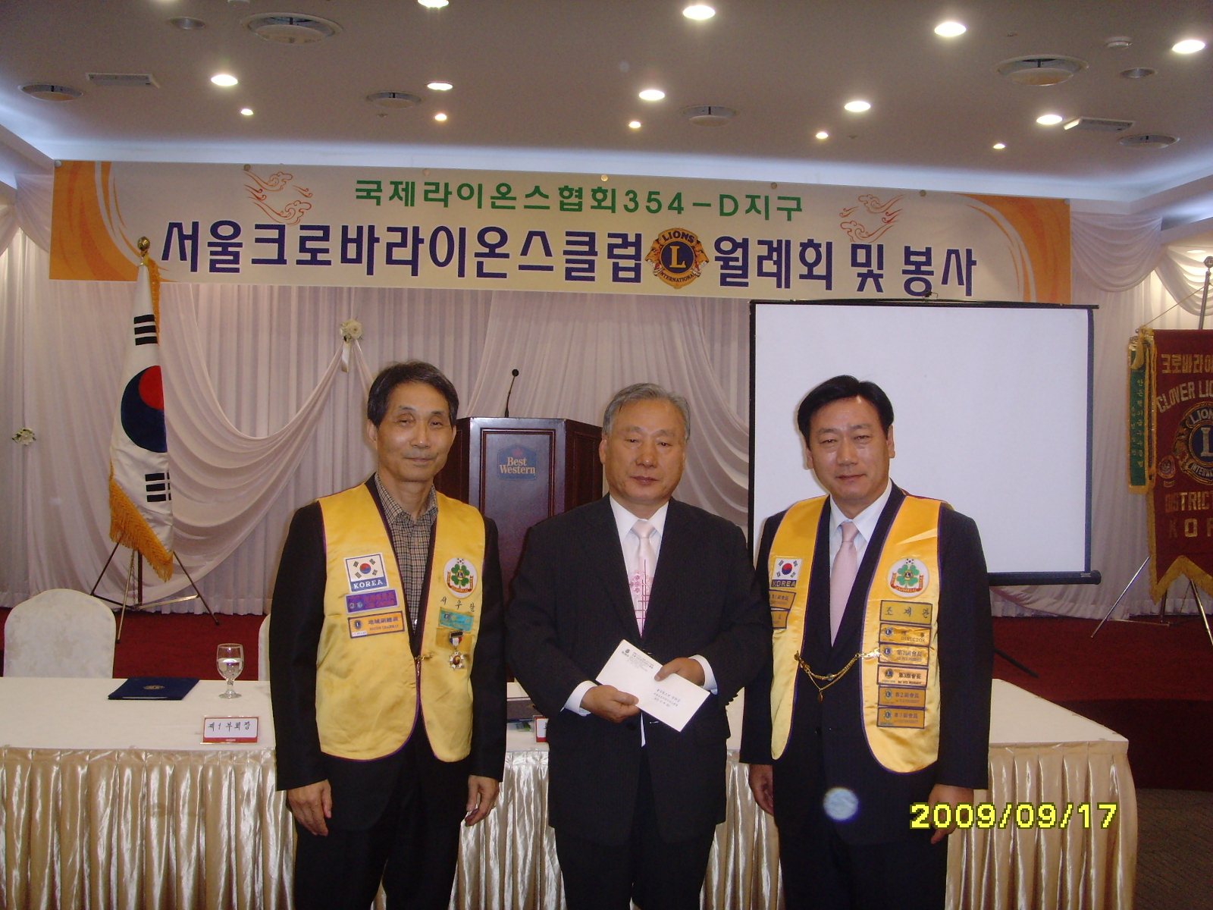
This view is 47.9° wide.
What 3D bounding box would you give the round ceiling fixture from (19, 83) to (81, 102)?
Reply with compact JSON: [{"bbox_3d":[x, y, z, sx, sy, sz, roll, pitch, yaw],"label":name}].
[{"bbox_3d":[-2.905,-1.899,7.150,0.310,0.040,0.310,1,1,0],"label":"round ceiling fixture"}]

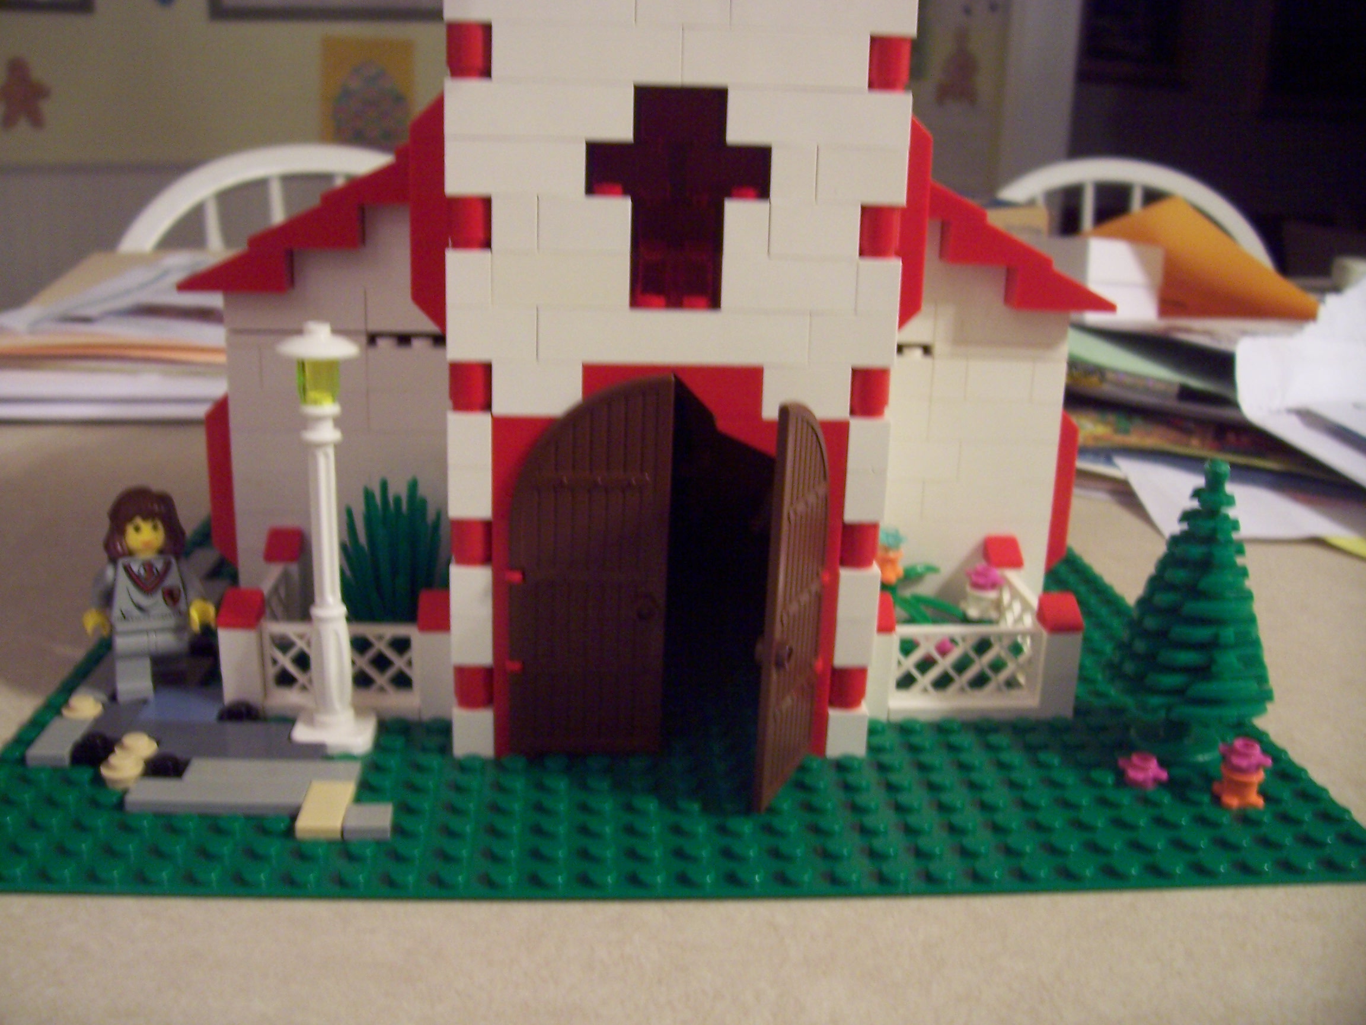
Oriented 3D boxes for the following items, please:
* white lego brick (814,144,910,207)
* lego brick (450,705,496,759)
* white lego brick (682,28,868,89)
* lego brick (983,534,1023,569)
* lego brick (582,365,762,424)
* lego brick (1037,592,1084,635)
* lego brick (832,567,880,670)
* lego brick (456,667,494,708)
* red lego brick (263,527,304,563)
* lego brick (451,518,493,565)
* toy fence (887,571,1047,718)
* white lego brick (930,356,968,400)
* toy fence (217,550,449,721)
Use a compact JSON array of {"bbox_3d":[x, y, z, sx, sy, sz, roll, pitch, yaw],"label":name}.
[{"bbox_3d":[0.031,-0.059,0.235,0.016,0.010,0.008,1,16,-4],"label":"white lego brick"},{"bbox_3d":[-0.040,0.041,0.259,0.008,0.010,0.008,1,15,-4],"label":"lego brick"},{"bbox_3d":[0.016,-0.078,0.229,0.032,0.010,0.008,1,16,-4],"label":"white lego brick"},{"bbox_3d":[0.076,0.009,0.316,0.008,0.007,0.008,1,17,-4],"label":"lego brick"},{"bbox_3d":[-0.002,-0.023,0.243,0.032,0.010,0.008,1,16,-4],"label":"lego brick"},{"bbox_3d":[0.078,0.021,0.278,0.008,0.006,0.008,1,15,-4],"label":"lego brick"},{"bbox_3d":[0.033,0.019,0.258,0.008,0.019,0.008,1,16,-4],"label":"lego brick"},{"bbox_3d":[-0.040,0.032,0.257,0.008,0.010,0.008,1,16,-4],"label":"lego brick"},{"bbox_3d":[-0.090,0.008,0.303,0.008,0.007,0.008,1,17,-4],"label":"red lego brick"},{"bbox_3d":[-0.039,0.004,0.248,0.008,0.010,0.008,1,15,-4],"label":"lego brick"},{"bbox_3d":[0.061,0.029,0.297,0.039,0.019,0.041,1,16,-4],"label":"toy fence"},{"bbox_3d":[0.061,-0.031,0.312,0.008,0.010,0.008,1,16,-4],"label":"white lego brick"},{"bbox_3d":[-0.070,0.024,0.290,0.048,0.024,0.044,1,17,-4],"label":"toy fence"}]

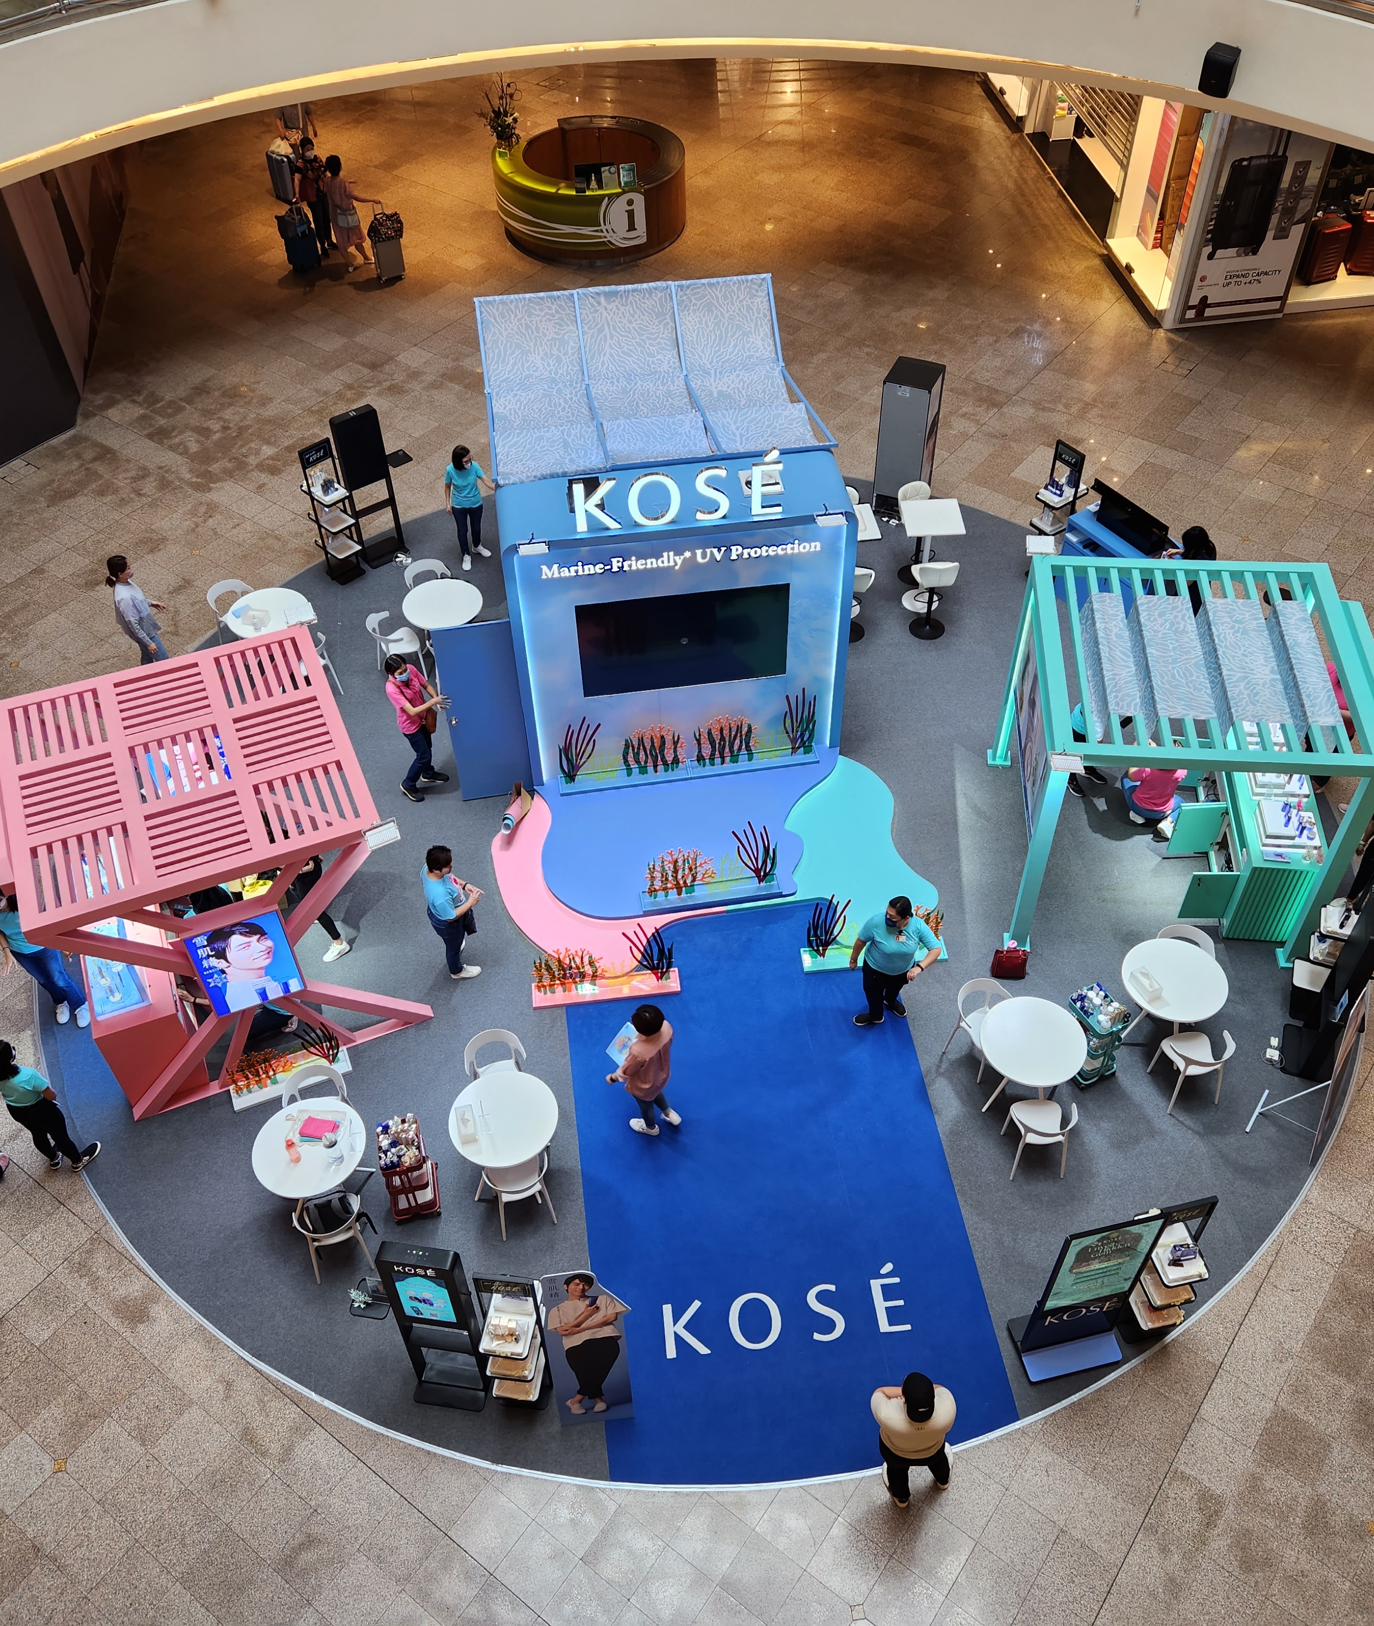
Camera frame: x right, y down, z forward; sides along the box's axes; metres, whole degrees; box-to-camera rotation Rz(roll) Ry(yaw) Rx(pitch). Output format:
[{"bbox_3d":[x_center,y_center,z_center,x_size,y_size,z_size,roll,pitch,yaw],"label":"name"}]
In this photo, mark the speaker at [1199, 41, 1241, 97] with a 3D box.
[{"bbox_3d":[5.603,-7.785,15.103,0.280,0.380,0.250,25,53,23],"label":"speaker"}]

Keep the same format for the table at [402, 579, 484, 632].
[{"bbox_3d":[-2.442,-1.840,14.689,0.800,0.740,0.800,-2,47,0],"label":"table"}]

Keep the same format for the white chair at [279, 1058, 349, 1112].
[{"bbox_3d":[-2.736,2.295,10.902,0.520,0.740,0.490,-5,48,-3],"label":"white chair"}]

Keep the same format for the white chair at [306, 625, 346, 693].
[{"bbox_3d":[-3.837,-1.468,14.641,0.490,0.730,0.510,31,55,27],"label":"white chair"}]

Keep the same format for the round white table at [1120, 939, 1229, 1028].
[{"bbox_3d":[3.834,1.555,11.537,0.800,0.740,0.800,-1,46,1],"label":"round white table"}]

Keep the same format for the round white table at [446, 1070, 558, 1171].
[{"bbox_3d":[-1.324,2.467,10.707,0.800,0.740,0.800,-2,47,0],"label":"round white table"}]

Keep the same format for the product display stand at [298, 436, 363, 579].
[{"bbox_3d":[-3.860,-3.271,15.672,0.380,1.660,0.450,-34,55,-27],"label":"product display stand"}]

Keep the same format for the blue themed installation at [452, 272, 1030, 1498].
[{"bbox_3d":[0.128,-0.631,11.911,3.900,3.100,10.700,-6,48,-4],"label":"blue themed installation"}]

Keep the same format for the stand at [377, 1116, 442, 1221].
[{"bbox_3d":[-2.102,2.698,10.894,0.350,0.800,0.450,-9,47,-7],"label":"stand"}]

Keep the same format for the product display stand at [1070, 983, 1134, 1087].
[{"bbox_3d":[3.195,1.753,11.382,0.310,0.800,0.440,-20,49,-16],"label":"product display stand"}]

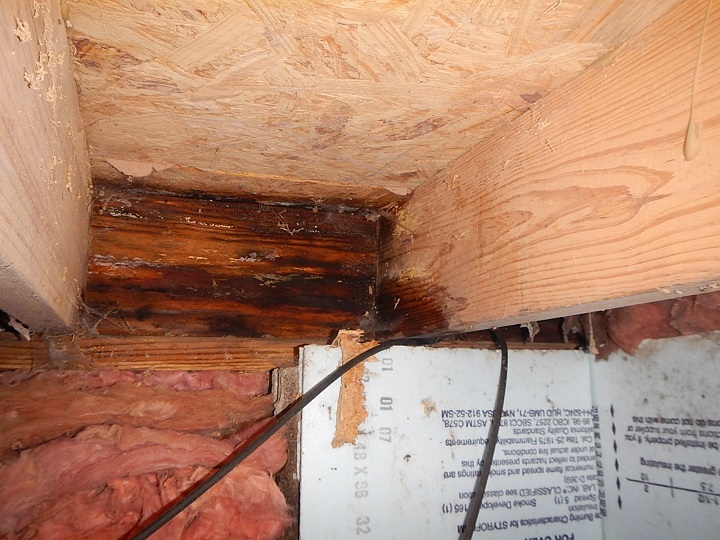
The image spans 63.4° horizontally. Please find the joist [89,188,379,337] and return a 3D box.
[{"bbox_3d":[-0.153,0.003,0.766,0.370,0.186,0.040,4,-12,-20],"label":"joist"}]

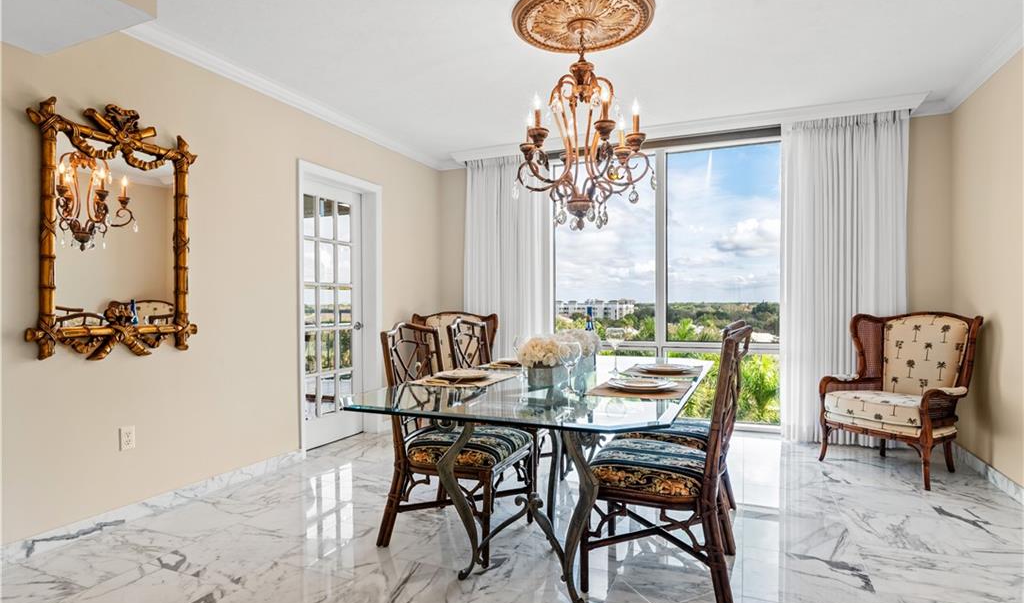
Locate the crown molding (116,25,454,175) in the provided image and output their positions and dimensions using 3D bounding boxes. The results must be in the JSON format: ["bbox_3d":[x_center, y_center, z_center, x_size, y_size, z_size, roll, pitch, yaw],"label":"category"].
[{"bbox_3d":[-1.335,-1.369,4.175,0.090,0.090,3.330,-1,0,23],"label":"crown molding"}]

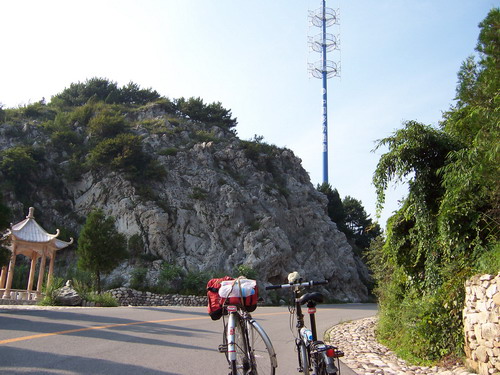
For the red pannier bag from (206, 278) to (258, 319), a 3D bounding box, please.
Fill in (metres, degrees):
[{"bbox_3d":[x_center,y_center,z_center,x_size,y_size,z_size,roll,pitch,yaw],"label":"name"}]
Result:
[{"bbox_3d":[-0.124,0.807,3.480,0.345,0.290,0.320,-5,-13,7],"label":"red pannier bag"}]

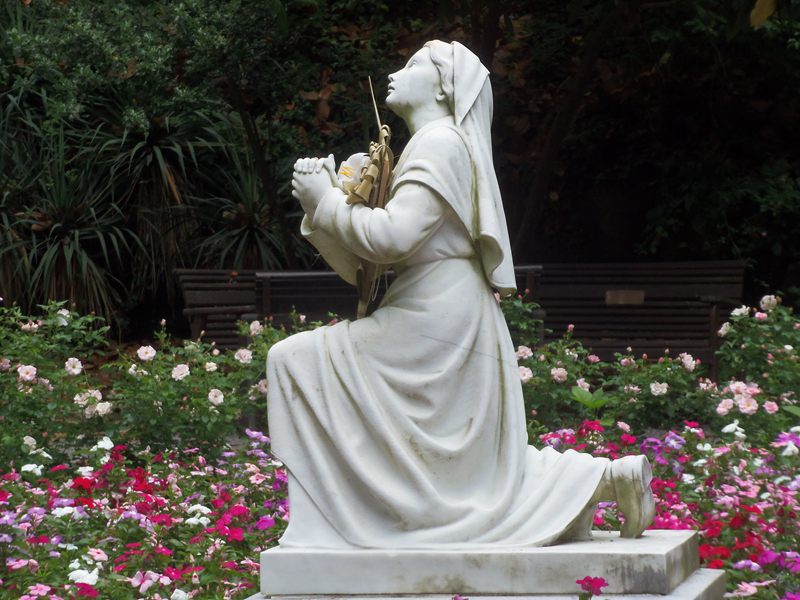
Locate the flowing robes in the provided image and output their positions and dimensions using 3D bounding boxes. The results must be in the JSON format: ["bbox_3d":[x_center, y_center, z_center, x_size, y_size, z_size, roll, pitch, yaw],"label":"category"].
[{"bbox_3d":[0.106,0.074,7.808,0.810,1.020,0.430,-1,2,13],"label":"flowing robes"}]

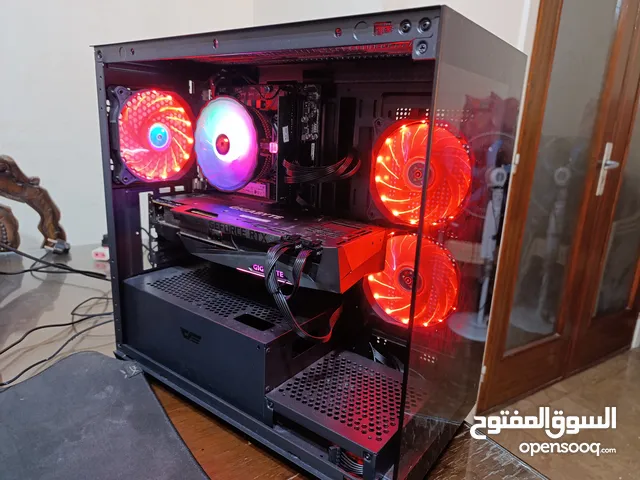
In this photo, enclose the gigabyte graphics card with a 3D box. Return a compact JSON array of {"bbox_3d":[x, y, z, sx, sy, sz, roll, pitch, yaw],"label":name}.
[{"bbox_3d":[-0.082,-0.008,0.542,0.326,0.053,0.118,13,19,34],"label":"gigabyte graphics card"}]

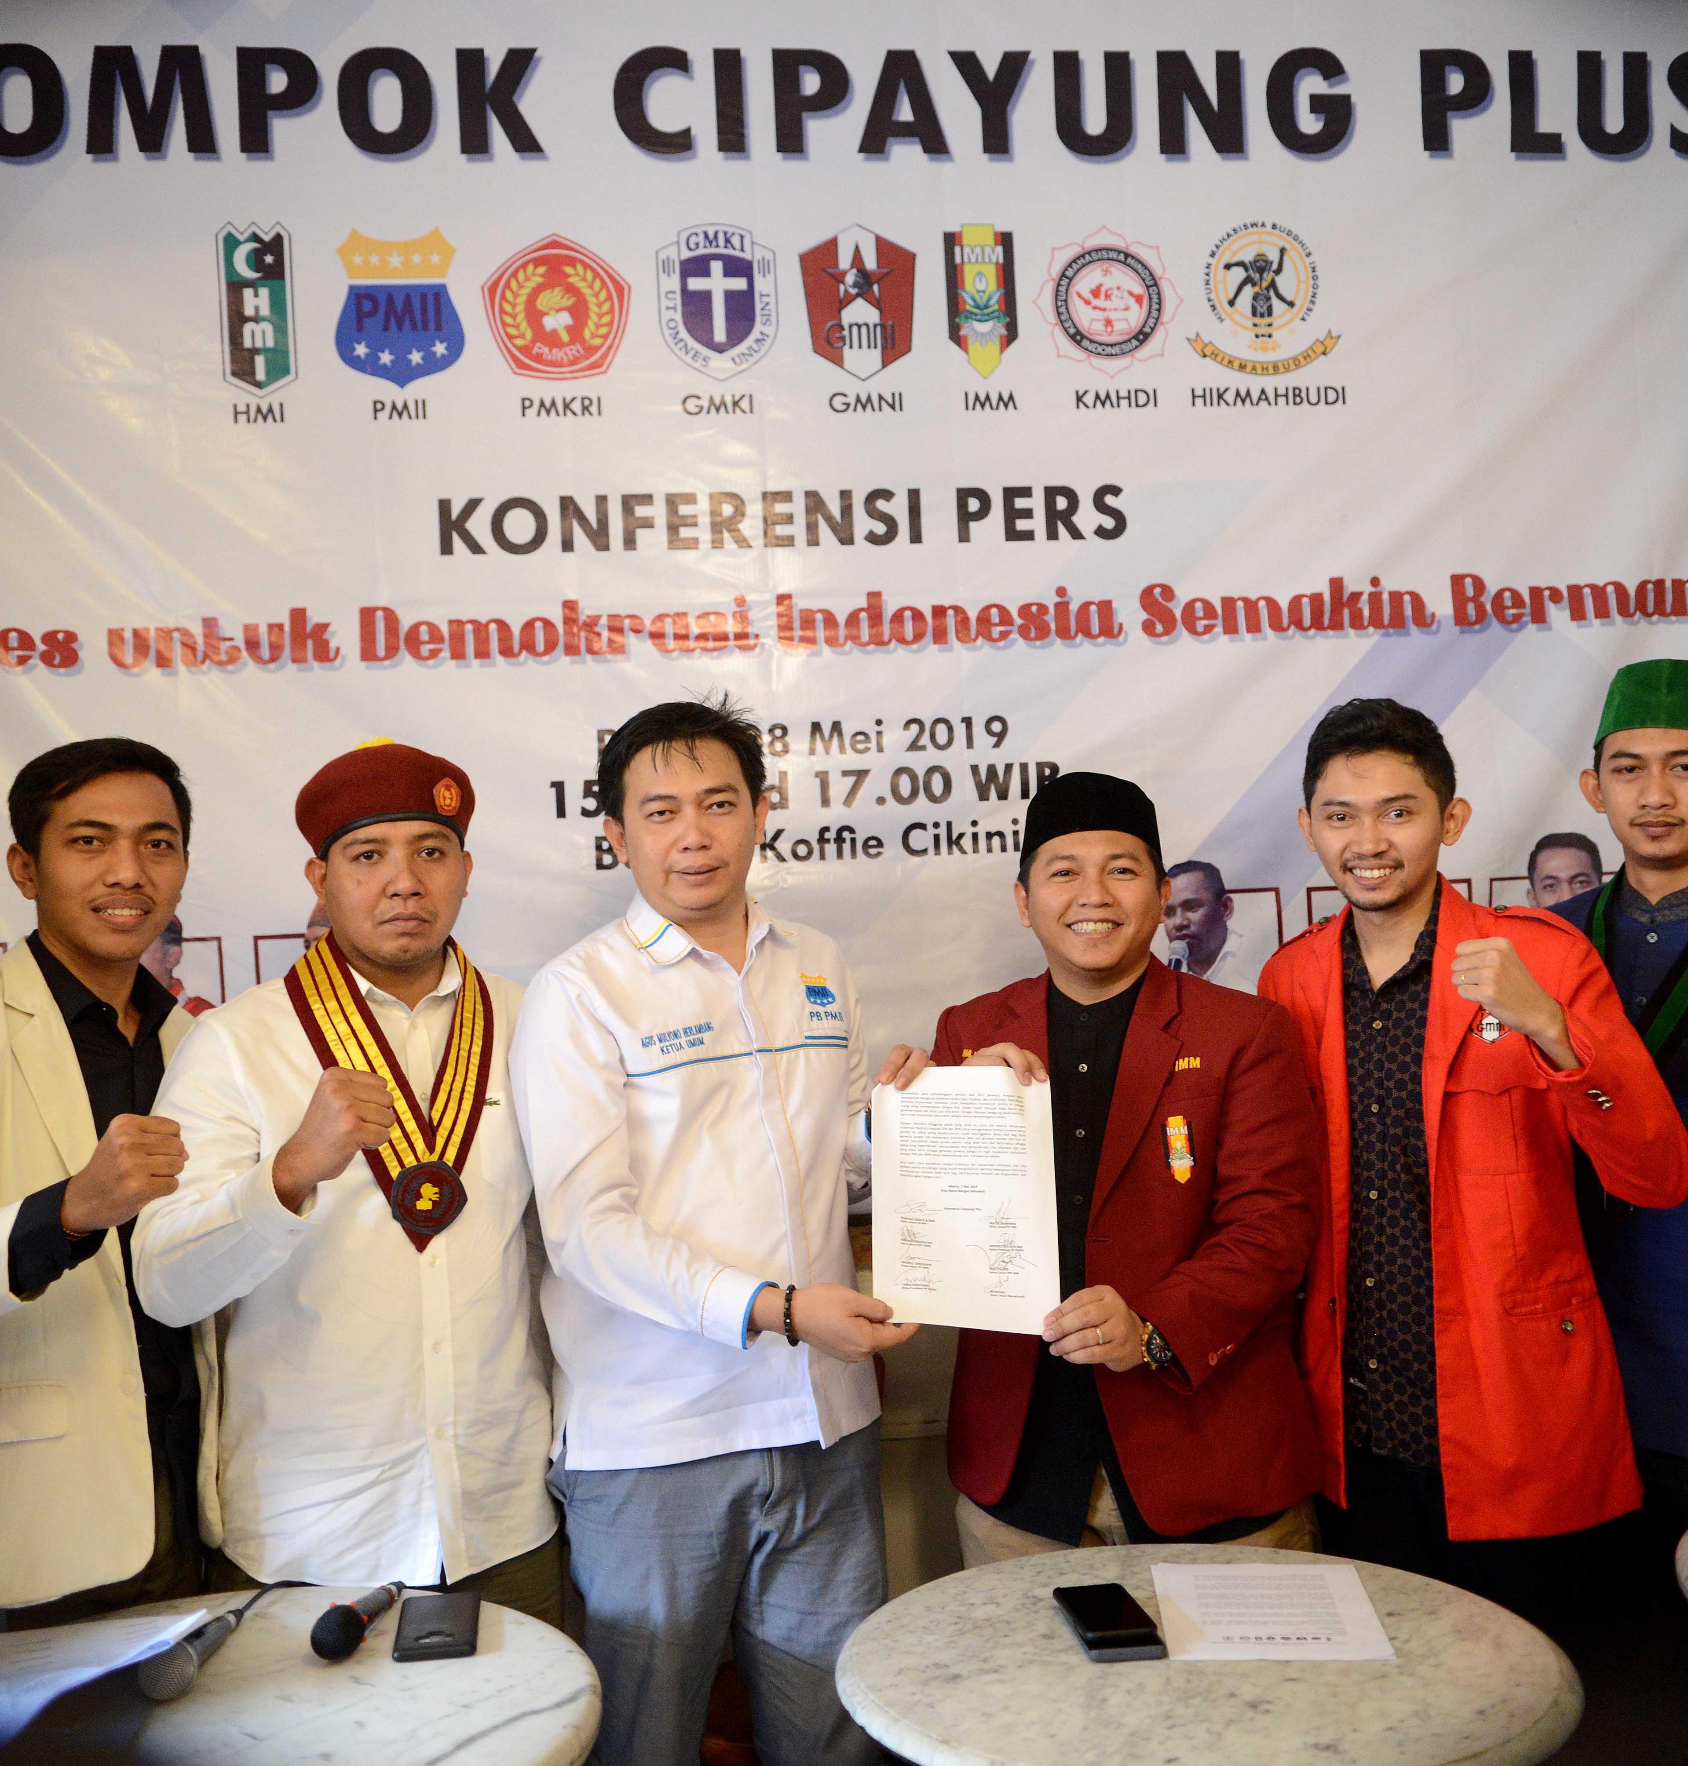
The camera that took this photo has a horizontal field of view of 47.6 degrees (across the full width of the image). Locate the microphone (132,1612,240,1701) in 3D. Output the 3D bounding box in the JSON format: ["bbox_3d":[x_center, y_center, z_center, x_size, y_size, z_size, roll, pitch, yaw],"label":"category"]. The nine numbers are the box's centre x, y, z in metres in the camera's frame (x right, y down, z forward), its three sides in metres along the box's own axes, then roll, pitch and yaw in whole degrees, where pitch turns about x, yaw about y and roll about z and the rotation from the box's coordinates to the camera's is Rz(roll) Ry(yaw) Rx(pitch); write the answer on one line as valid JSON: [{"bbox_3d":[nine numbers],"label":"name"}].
[{"bbox_3d":[-0.603,0.722,1.800,0.052,0.052,0.180,-2,-6,3],"label":"microphone"}]

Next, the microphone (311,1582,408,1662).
[{"bbox_3d":[-0.466,0.707,1.855,0.052,0.052,0.191,-3,-7,8],"label":"microphone"}]

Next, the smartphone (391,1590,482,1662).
[{"bbox_3d":[-0.399,0.736,1.885,0.077,0.011,0.155,-1,-2,-9],"label":"smartphone"}]

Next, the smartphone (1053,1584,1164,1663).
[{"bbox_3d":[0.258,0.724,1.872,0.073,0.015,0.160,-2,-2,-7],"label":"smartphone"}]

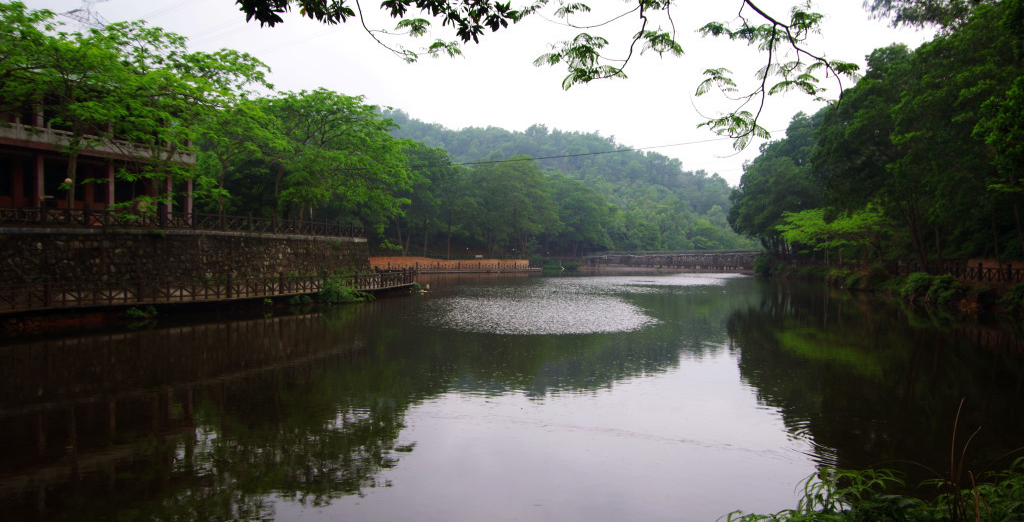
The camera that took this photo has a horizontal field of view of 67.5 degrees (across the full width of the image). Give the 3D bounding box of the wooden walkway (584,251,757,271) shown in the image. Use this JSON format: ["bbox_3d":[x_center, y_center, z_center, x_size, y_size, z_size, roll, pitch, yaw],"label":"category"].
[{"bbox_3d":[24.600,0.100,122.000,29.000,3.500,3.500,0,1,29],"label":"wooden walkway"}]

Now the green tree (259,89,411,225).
[{"bbox_3d":[-12.500,-7.200,54.000,10.600,9.900,9.800,0,1,-13],"label":"green tree"}]

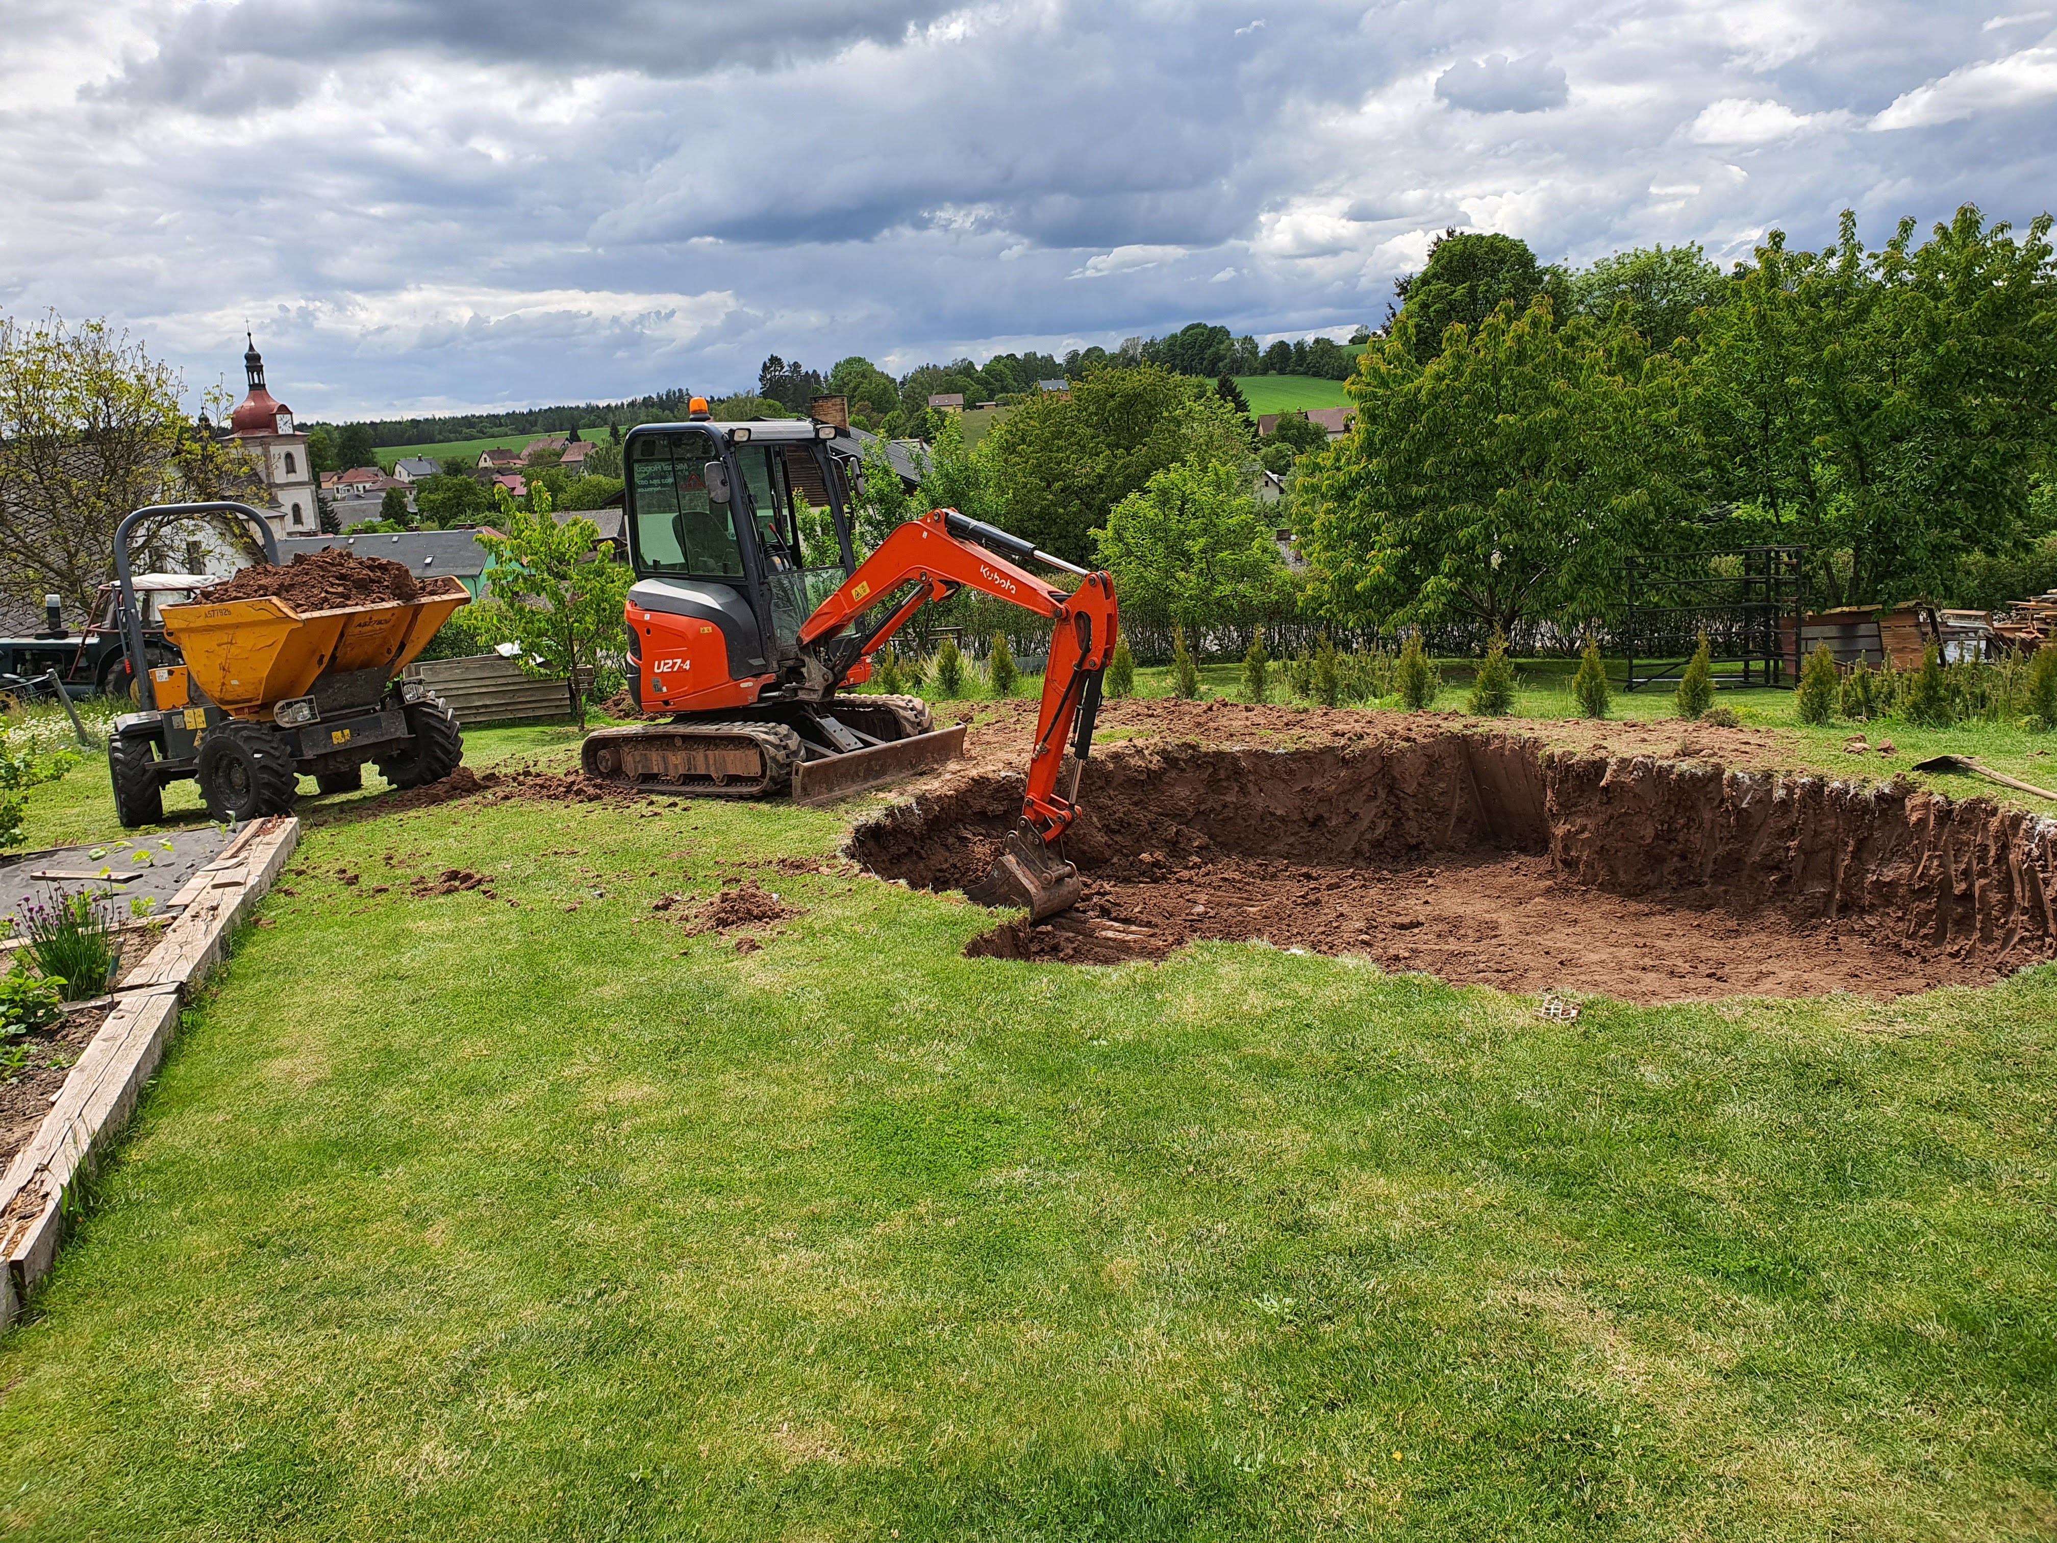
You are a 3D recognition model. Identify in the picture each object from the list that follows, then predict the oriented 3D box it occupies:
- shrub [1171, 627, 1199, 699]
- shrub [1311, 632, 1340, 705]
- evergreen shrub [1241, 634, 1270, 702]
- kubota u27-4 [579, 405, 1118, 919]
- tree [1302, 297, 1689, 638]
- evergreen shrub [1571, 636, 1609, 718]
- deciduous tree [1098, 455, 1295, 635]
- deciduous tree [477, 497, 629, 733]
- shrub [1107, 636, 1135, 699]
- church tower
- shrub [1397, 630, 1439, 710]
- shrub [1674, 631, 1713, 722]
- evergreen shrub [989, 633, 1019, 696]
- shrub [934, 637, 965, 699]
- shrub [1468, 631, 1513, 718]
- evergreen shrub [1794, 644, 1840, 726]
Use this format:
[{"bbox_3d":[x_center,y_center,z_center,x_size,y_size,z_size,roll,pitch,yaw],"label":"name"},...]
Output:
[{"bbox_3d":[1.318,-0.903,13.000,0.237,0.615,0.237,-4,9,0],"label":"shrub"},{"bbox_3d":[2.338,-0.790,12.150,0.221,0.581,0.221,-4,9,0],"label":"shrub"},{"bbox_3d":[1.850,-0.854,12.572,0.260,0.580,0.260,-4,10,0],"label":"evergreen shrub"},{"bbox_3d":[-1.113,-0.766,10.174,4.000,3.280,1.550,2,11,35],"label":"kubota u27-4"},{"bbox_3d":[4.532,-2.840,15.000,3.682,3.542,3.511,-4,9,0],"label":"tree"},{"bbox_3d":[3.932,-0.657,10.800,0.247,0.584,0.247,-4,9,0],"label":"evergreen shrub"},{"bbox_3d":[1.727,-2.207,16.200,2.056,2.174,1.938,-4,9,0],"label":"deciduous tree"},{"bbox_3d":[-4.403,-1.487,14.300,1.487,2.186,1.413,-4,9,0],"label":"deciduous tree"},{"bbox_3d":[0.800,-0.922,13.502,0.266,0.560,0.266,-4,10,0],"label":"shrub"},{"bbox_3d":[-74.060,-30.430,150.310,5.800,24.360,5.800,-1,10,20],"label":"church tower"},{"bbox_3d":[2.921,-0.771,11.578,0.311,0.590,0.311,-4,10,0],"label":"shrub"},{"bbox_3d":[4.375,-0.630,10.160,0.263,0.569,0.263,-4,10,0],"label":"shrub"},{"bbox_3d":[-0.223,-0.992,14.290,0.281,0.588,0.281,-4,10,0],"label":"evergreen shrub"},{"bbox_3d":[-0.752,-0.991,14.608,0.302,0.558,0.302,-4,10,0],"label":"shrub"},{"bbox_3d":[3.370,-0.708,11.250,0.316,0.632,0.316,-4,9,0],"label":"shrub"},{"bbox_3d":[4.915,-0.551,9.624,0.269,0.511,0.269,-4,10,0],"label":"evergreen shrub"}]

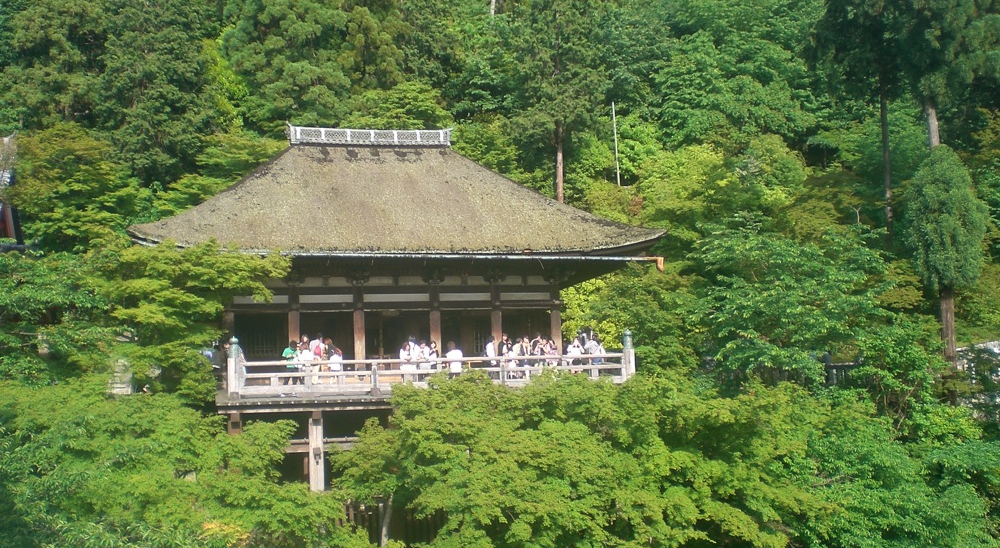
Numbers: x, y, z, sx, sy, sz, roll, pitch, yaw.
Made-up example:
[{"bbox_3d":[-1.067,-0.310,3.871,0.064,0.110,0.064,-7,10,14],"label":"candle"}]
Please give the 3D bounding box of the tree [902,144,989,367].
[{"bbox_3d":[15.218,-0.307,37.500,2.938,8.164,2.900,-2,-3,22],"label":"tree"}]

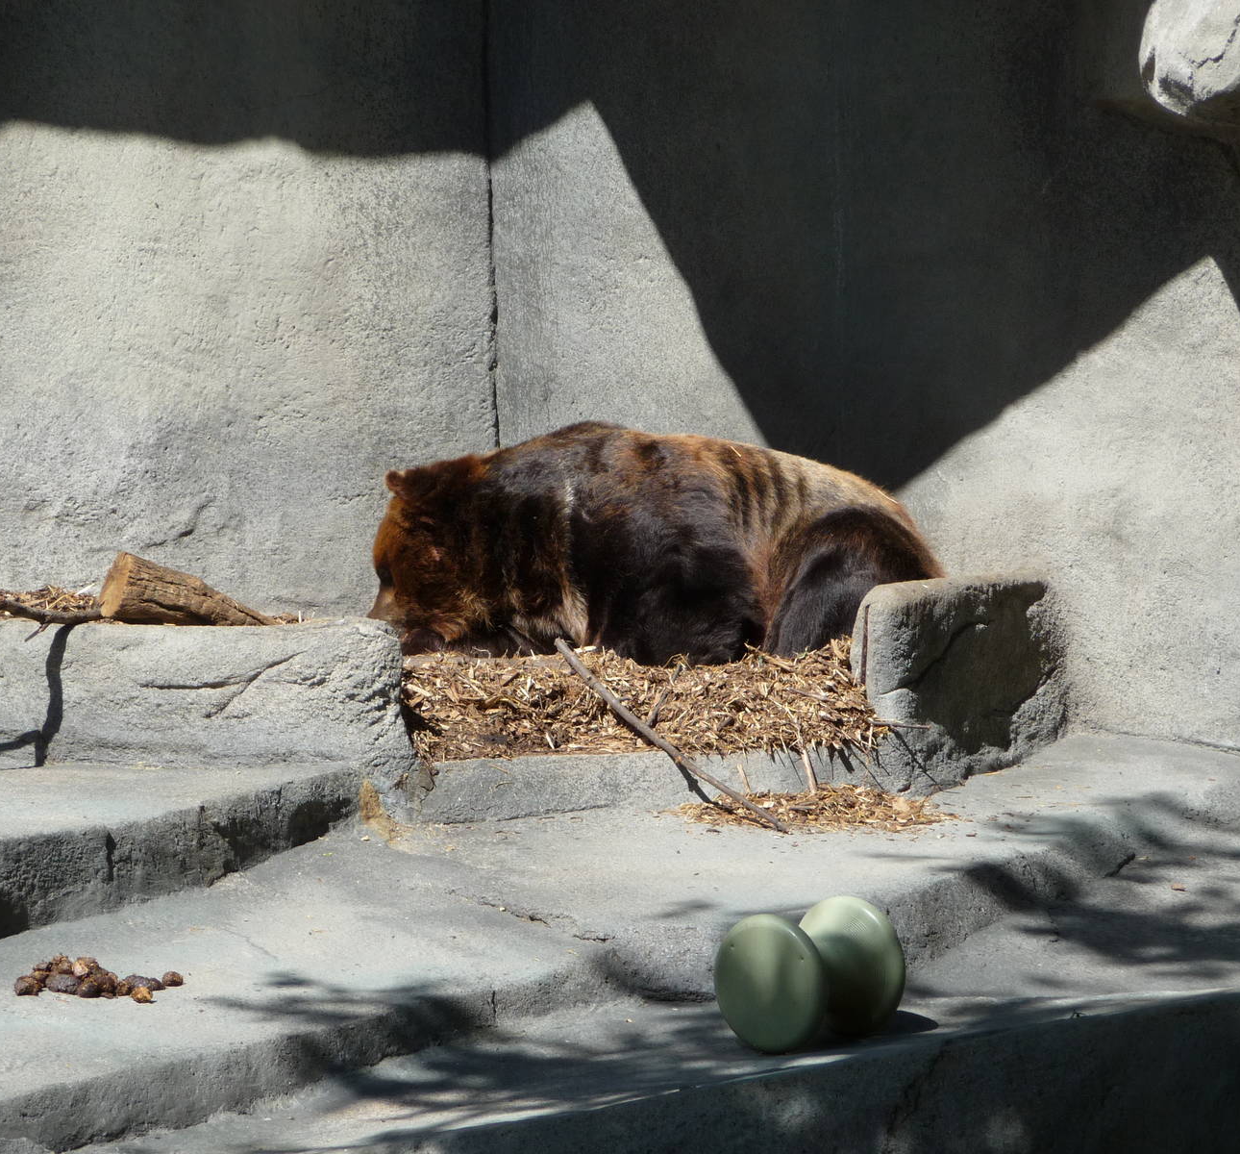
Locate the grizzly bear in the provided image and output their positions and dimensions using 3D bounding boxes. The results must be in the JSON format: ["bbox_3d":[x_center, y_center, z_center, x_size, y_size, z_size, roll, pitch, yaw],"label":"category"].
[{"bbox_3d":[0.100,-0.111,18.500,1.590,0.660,0.800,-1,9,0],"label":"grizzly bear"}]

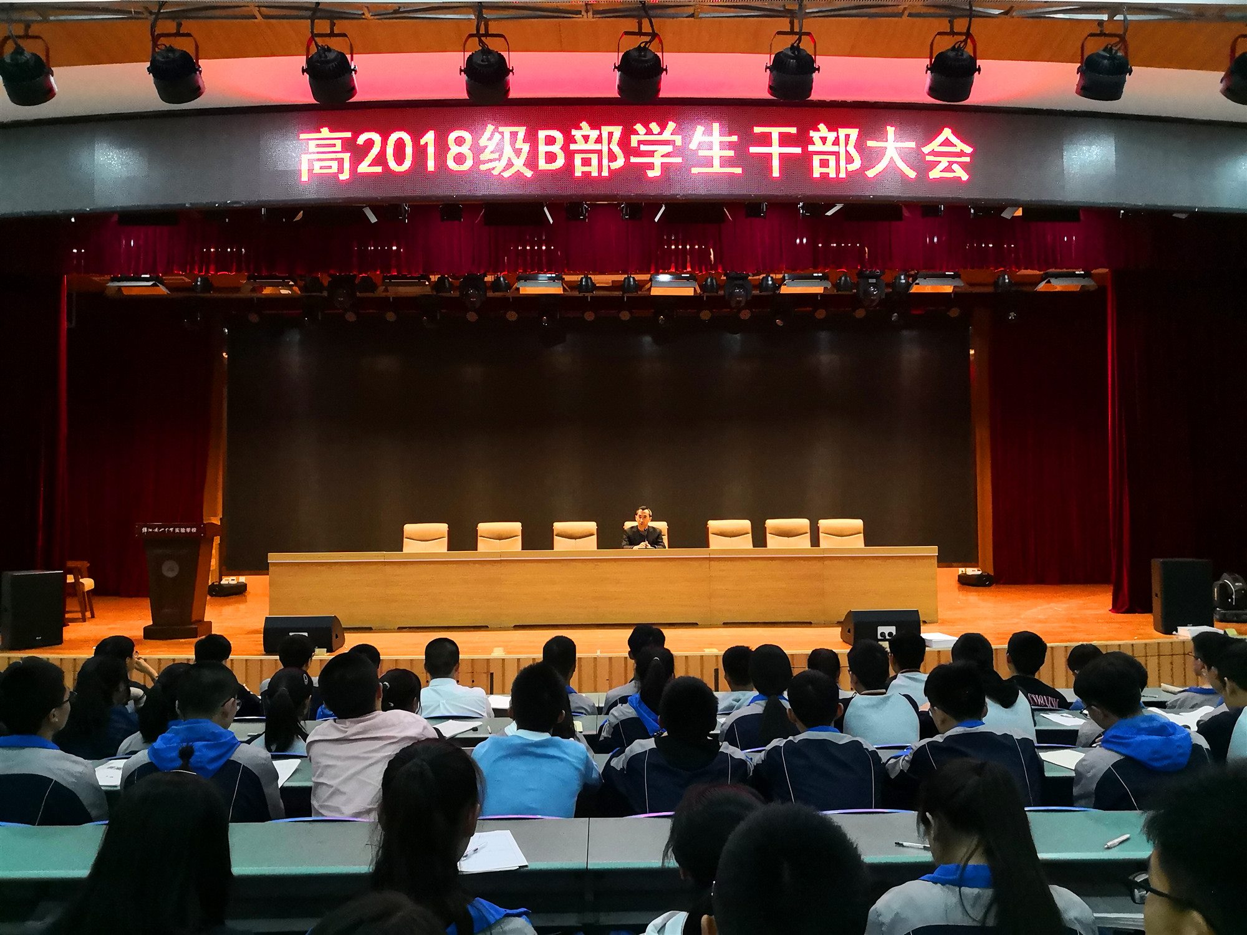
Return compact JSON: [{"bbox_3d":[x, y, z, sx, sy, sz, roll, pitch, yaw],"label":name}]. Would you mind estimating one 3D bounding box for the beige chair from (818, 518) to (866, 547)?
[{"bbox_3d":[2.516,1.111,10.878,0.570,1.060,0.620,-1,-3,-1],"label":"beige chair"}]

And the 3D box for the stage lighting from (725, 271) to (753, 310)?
[{"bbox_3d":[1.407,-2.151,11.900,0.350,0.476,0.320,0,-2,-2],"label":"stage lighting"}]

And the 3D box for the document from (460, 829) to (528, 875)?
[{"bbox_3d":[-0.364,0.957,2.437,0.205,0.008,0.290,1,-4,-16],"label":"document"}]

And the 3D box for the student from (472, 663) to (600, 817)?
[{"bbox_3d":[-0.292,1.242,3.330,0.470,1.204,0.740,0,-2,-2],"label":"student"}]

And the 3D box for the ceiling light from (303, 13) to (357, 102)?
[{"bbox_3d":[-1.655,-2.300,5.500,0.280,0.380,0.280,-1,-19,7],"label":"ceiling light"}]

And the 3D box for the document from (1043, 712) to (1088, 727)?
[{"bbox_3d":[2.115,1.188,4.595,0.160,0.008,0.285,0,-4,-1],"label":"document"}]

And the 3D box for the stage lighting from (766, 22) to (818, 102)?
[{"bbox_3d":[0.927,-2.232,5.350,0.285,0.405,0.280,0,-2,-2],"label":"stage lighting"}]

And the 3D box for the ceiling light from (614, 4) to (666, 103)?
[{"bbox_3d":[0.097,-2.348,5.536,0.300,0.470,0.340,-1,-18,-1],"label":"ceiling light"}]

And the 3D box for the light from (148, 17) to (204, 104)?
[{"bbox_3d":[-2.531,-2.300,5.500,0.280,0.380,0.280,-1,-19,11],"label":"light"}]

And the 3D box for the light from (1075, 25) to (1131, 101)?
[{"bbox_3d":[2.649,-2.237,5.370,0.285,0.401,0.280,0,-2,-2],"label":"light"}]

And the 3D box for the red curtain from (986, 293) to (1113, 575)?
[{"bbox_3d":[7.191,-0.465,16.456,2.200,4.850,0.250,0,-4,-1],"label":"red curtain"}]

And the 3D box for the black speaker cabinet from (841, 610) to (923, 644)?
[{"bbox_3d":[2.225,1.351,8.476,0.600,0.330,0.480,-1,-3,-1],"label":"black speaker cabinet"}]

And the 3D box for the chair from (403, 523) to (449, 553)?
[{"bbox_3d":[-2.234,1.156,10.799,0.570,1.060,0.620,-1,-3,-1],"label":"chair"}]

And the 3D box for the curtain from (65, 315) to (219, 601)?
[{"bbox_3d":[-7.399,-0.283,14.886,2.359,4.477,0.250,-1,-3,-1],"label":"curtain"}]

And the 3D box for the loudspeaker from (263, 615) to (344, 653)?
[{"bbox_3d":[-2.676,1.383,8.211,0.580,0.325,0.430,0,-4,-1],"label":"loudspeaker"}]

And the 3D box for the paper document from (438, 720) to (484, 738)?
[{"bbox_3d":[-0.751,1.158,4.358,0.220,0.012,0.300,-2,-3,19],"label":"paper document"}]

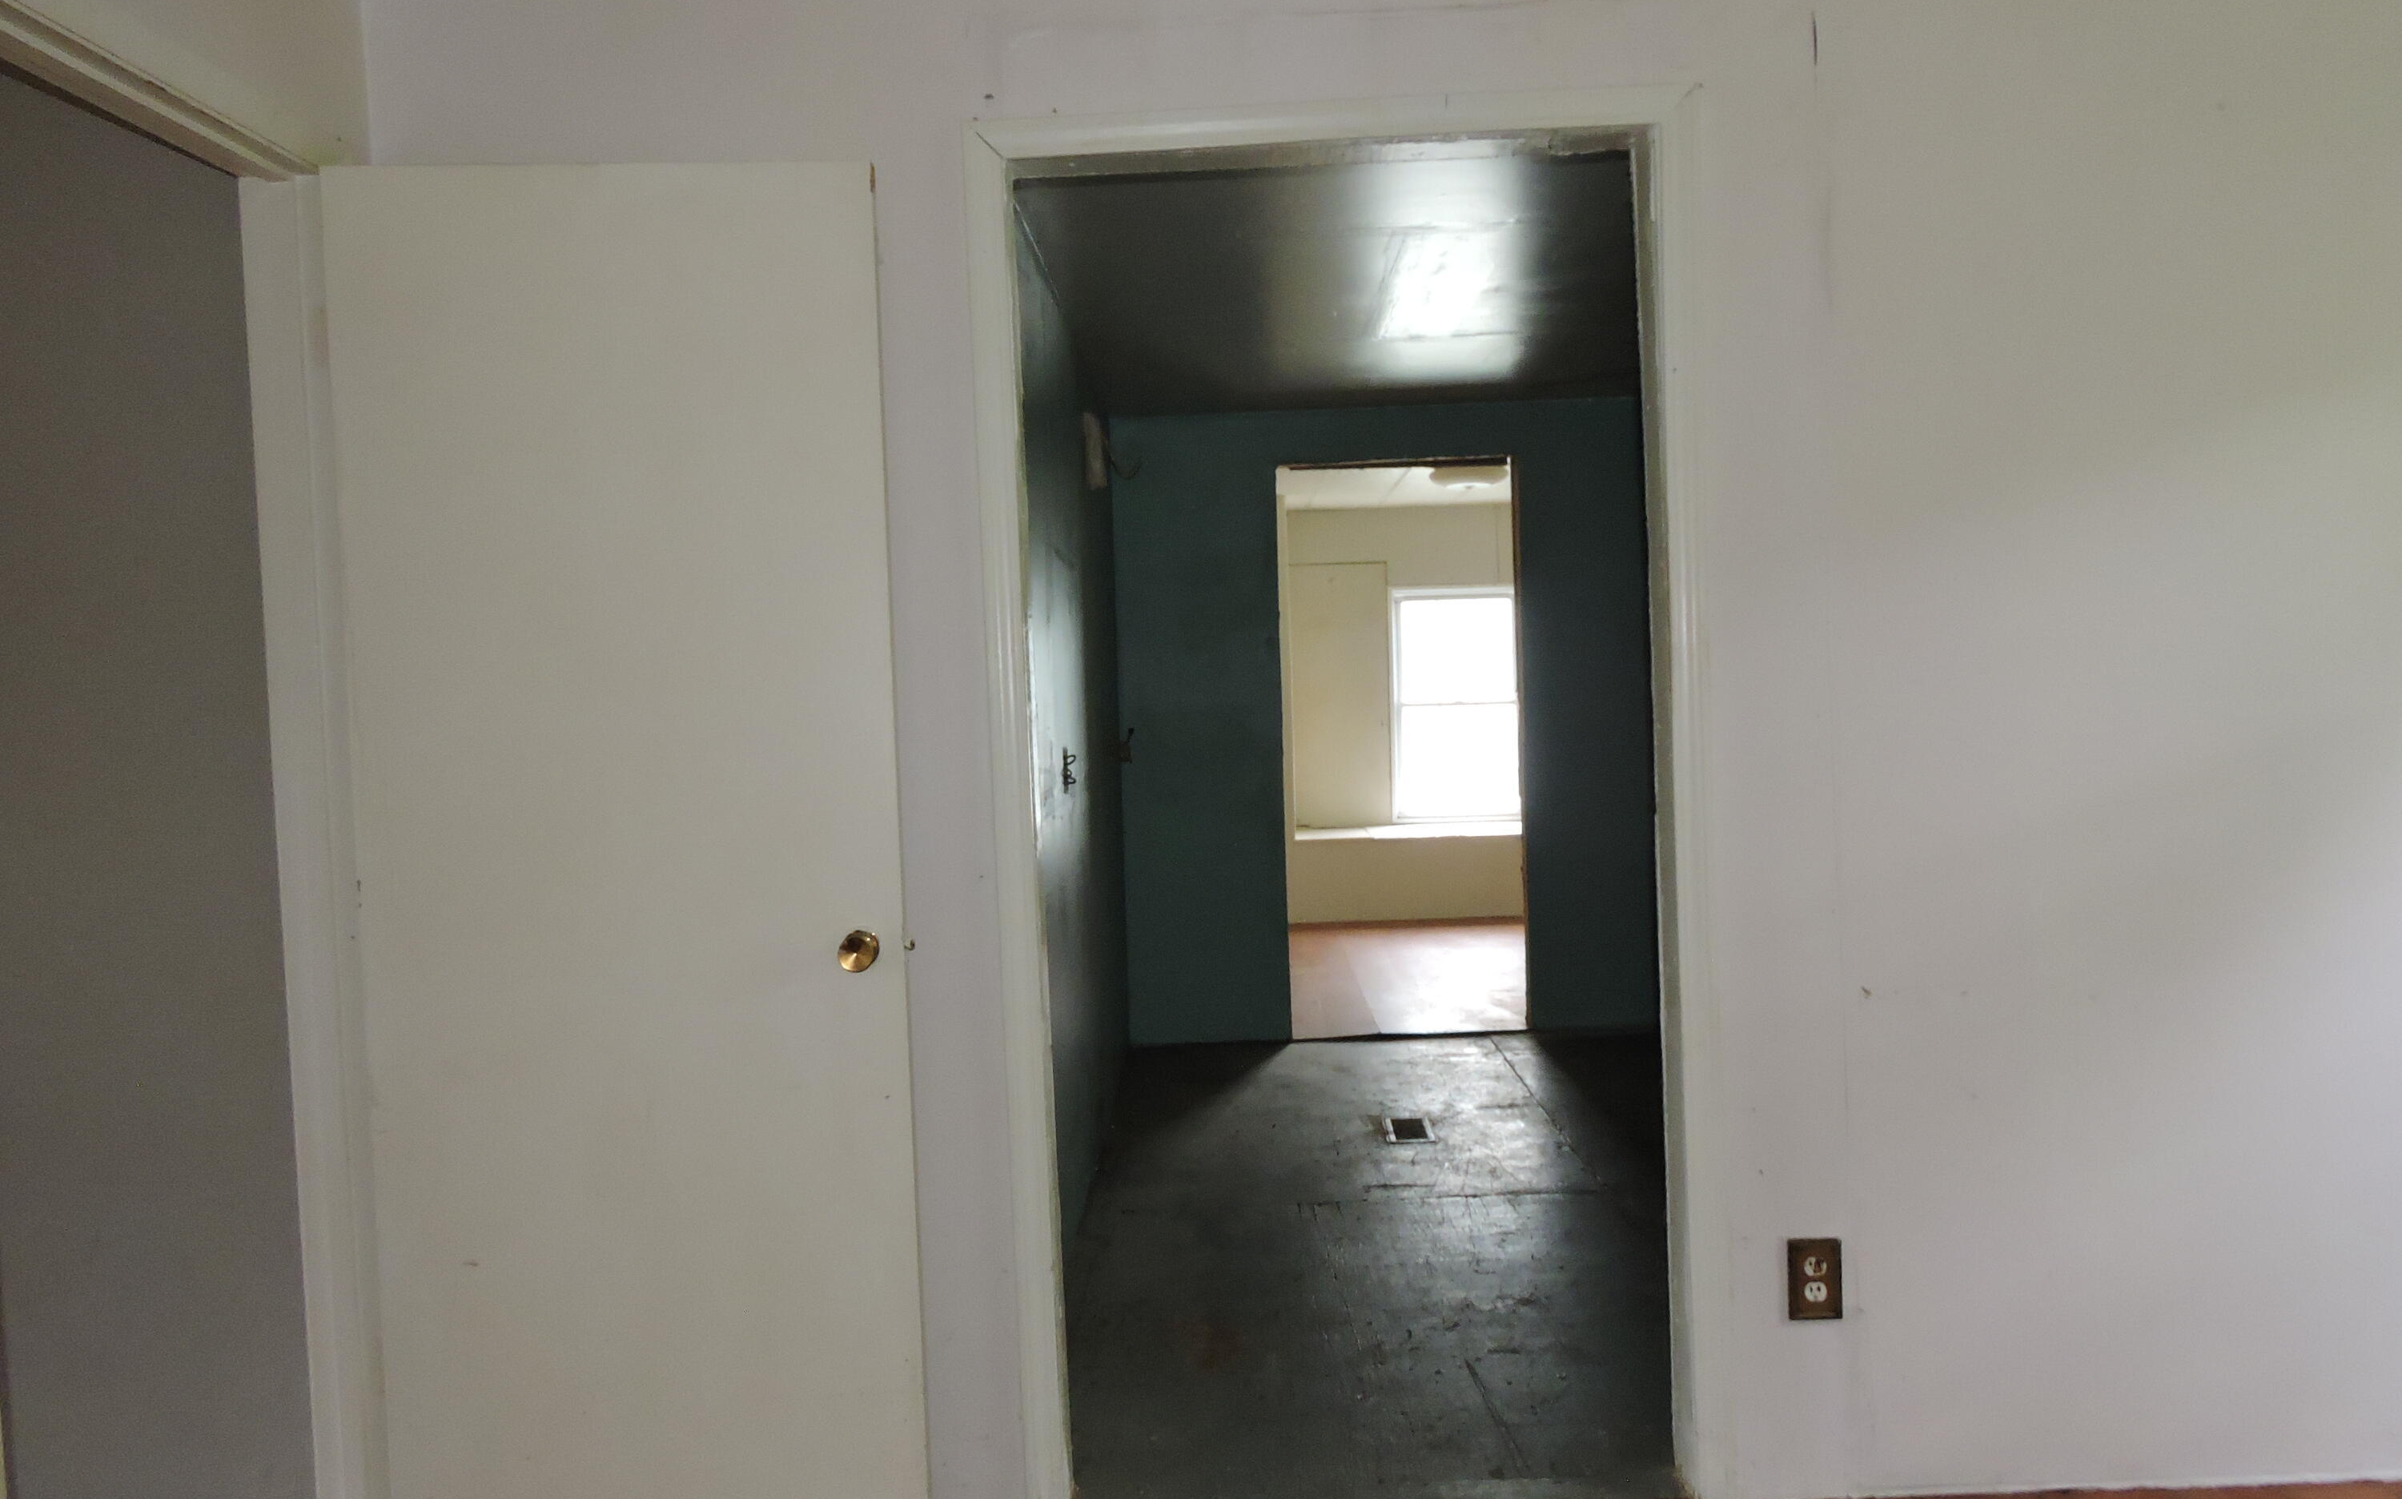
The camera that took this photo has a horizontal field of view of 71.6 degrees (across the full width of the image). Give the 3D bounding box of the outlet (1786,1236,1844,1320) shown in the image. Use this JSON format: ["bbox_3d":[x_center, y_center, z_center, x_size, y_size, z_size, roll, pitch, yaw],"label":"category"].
[{"bbox_3d":[0.918,0.792,2.486,0.078,0.119,0.015,-2,2,1],"label":"outlet"}]

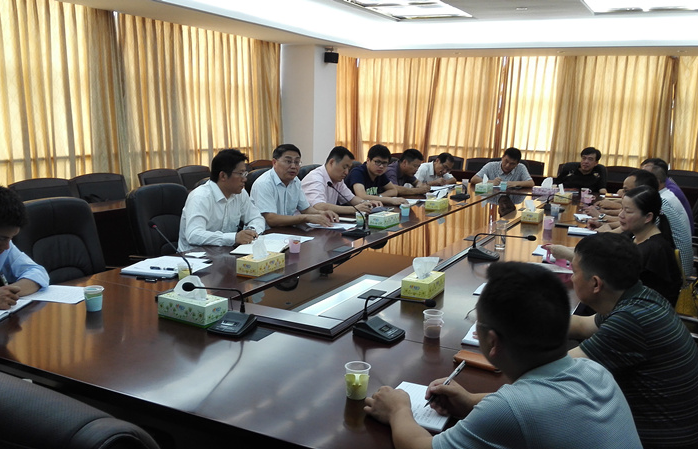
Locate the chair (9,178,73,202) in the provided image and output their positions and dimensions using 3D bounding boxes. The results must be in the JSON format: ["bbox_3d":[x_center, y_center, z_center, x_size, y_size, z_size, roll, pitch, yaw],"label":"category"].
[{"bbox_3d":[-2.580,0.060,5.333,0.600,0.960,0.580,7,12,28],"label":"chair"}]

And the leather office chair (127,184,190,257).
[{"bbox_3d":[-1.018,0.317,3.724,0.700,1.110,0.640,11,15,42],"label":"leather office chair"}]

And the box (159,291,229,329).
[{"bbox_3d":[-0.579,0.310,2.203,0.231,0.076,0.121,7,12,28],"label":"box"}]

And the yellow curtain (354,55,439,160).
[{"bbox_3d":[0.720,-1.545,9.944,1.510,2.425,0.150,7,12,28],"label":"yellow curtain"}]

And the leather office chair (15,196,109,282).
[{"bbox_3d":[-1.346,0.429,3.104,0.700,1.110,0.640,8,13,33],"label":"leather office chair"}]

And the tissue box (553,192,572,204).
[{"bbox_3d":[1.866,-0.227,5.161,0.115,0.072,0.220,6,12,27],"label":"tissue box"}]

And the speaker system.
[{"bbox_3d":[-0.233,-2.256,8.056,0.175,0.135,0.140,-2,19,-17],"label":"speaker system"}]

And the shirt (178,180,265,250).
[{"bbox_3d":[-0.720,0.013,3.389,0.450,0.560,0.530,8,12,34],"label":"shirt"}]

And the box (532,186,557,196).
[{"bbox_3d":[1.873,-0.316,5.651,0.220,0.072,0.115,5,11,21],"label":"box"}]

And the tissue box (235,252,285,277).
[{"bbox_3d":[-0.400,0.182,2.723,0.115,0.072,0.220,6,11,25],"label":"tissue box"}]

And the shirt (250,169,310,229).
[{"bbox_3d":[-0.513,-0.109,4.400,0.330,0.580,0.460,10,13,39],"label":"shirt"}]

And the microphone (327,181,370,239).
[{"bbox_3d":[-0.015,-0.107,4.038,0.330,0.340,0.135,7,12,28],"label":"microphone"}]

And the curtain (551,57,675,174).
[{"bbox_3d":[3.639,-1.158,8.406,1.586,2.368,0.150,7,12,28],"label":"curtain"}]

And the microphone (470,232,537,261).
[{"bbox_3d":[0.889,0.122,3.416,0.366,0.152,0.130,5,11,18],"label":"microphone"}]

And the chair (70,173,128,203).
[{"bbox_3d":[-2.056,0.016,5.329,0.600,0.960,0.580,7,12,28],"label":"chair"}]

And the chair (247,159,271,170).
[{"bbox_3d":[-1.085,-0.417,7.972,0.600,0.960,0.580,7,12,28],"label":"chair"}]

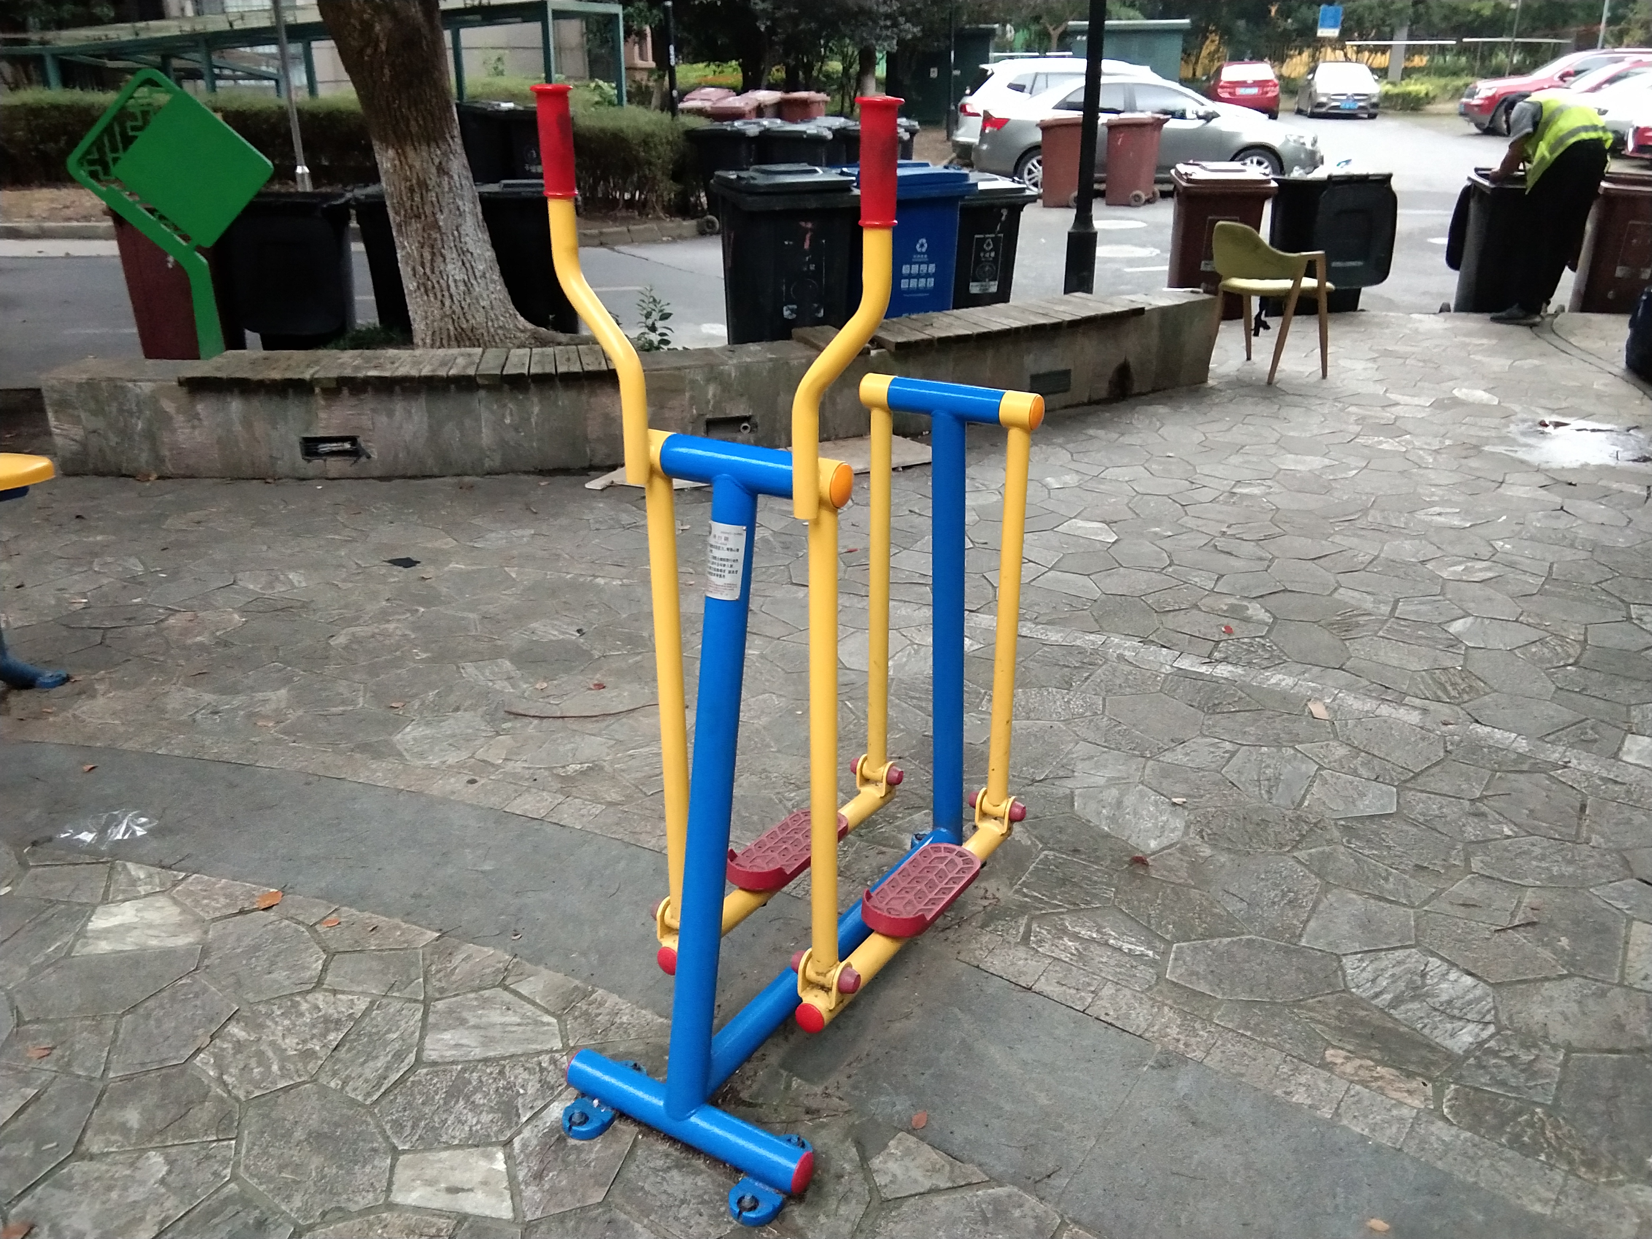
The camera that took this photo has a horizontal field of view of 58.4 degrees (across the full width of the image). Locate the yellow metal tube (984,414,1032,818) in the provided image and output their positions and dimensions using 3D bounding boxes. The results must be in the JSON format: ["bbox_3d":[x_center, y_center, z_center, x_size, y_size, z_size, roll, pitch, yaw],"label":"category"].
[{"bbox_3d":[0.337,0.018,2.711,0.038,0.726,0.038,12,21,29],"label":"yellow metal tube"}]

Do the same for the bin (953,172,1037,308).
[{"bbox_3d":[0.885,-2.085,8.740,0.500,0.980,0.580,-8,22,-20],"label":"bin"}]

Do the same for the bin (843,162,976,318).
[{"bbox_3d":[0.442,-2.088,8.609,0.580,1.080,0.730,-8,22,-20],"label":"bin"}]

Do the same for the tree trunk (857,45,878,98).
[{"bbox_3d":[0.780,-9.920,27.500,0.300,1.700,0.300,0,22,0],"label":"tree trunk"}]

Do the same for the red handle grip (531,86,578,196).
[{"bbox_3d":[-0.363,-0.641,1.985,0.056,0.148,0.056,0,21,0],"label":"red handle grip"}]

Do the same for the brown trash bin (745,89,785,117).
[{"bbox_3d":[-0.866,-6.682,20.387,0.620,1.000,0.700,-1,22,0],"label":"brown trash bin"}]

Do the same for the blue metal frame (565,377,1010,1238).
[{"bbox_3d":[0.020,0.155,2.350,0.420,1.040,1.060,12,25,27],"label":"blue metal frame"}]

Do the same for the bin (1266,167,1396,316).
[{"bbox_3d":[3.186,-2.317,9.400,0.580,1.050,0.720,-3,22,-8],"label":"bin"}]

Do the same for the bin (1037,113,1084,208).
[{"bbox_3d":[2.684,-5.103,16.500,0.580,0.970,0.490,16,27,35],"label":"bin"}]

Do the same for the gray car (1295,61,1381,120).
[{"bbox_3d":[13.223,-13.868,38.281,1.800,1.460,4.500,4,22,12],"label":"gray car"}]

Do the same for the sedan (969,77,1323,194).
[{"bbox_3d":[4.121,-6.152,18.739,4.500,1.460,1.780,0,21,-1],"label":"sedan"}]

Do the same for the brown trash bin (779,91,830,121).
[{"bbox_3d":[-0.284,-6.665,20.387,0.620,1.000,0.700,5,23,14],"label":"brown trash bin"}]

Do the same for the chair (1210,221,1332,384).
[{"bbox_3d":[2.285,-1.660,7.660,0.560,0.770,0.580,-9,23,-22],"label":"chair"}]

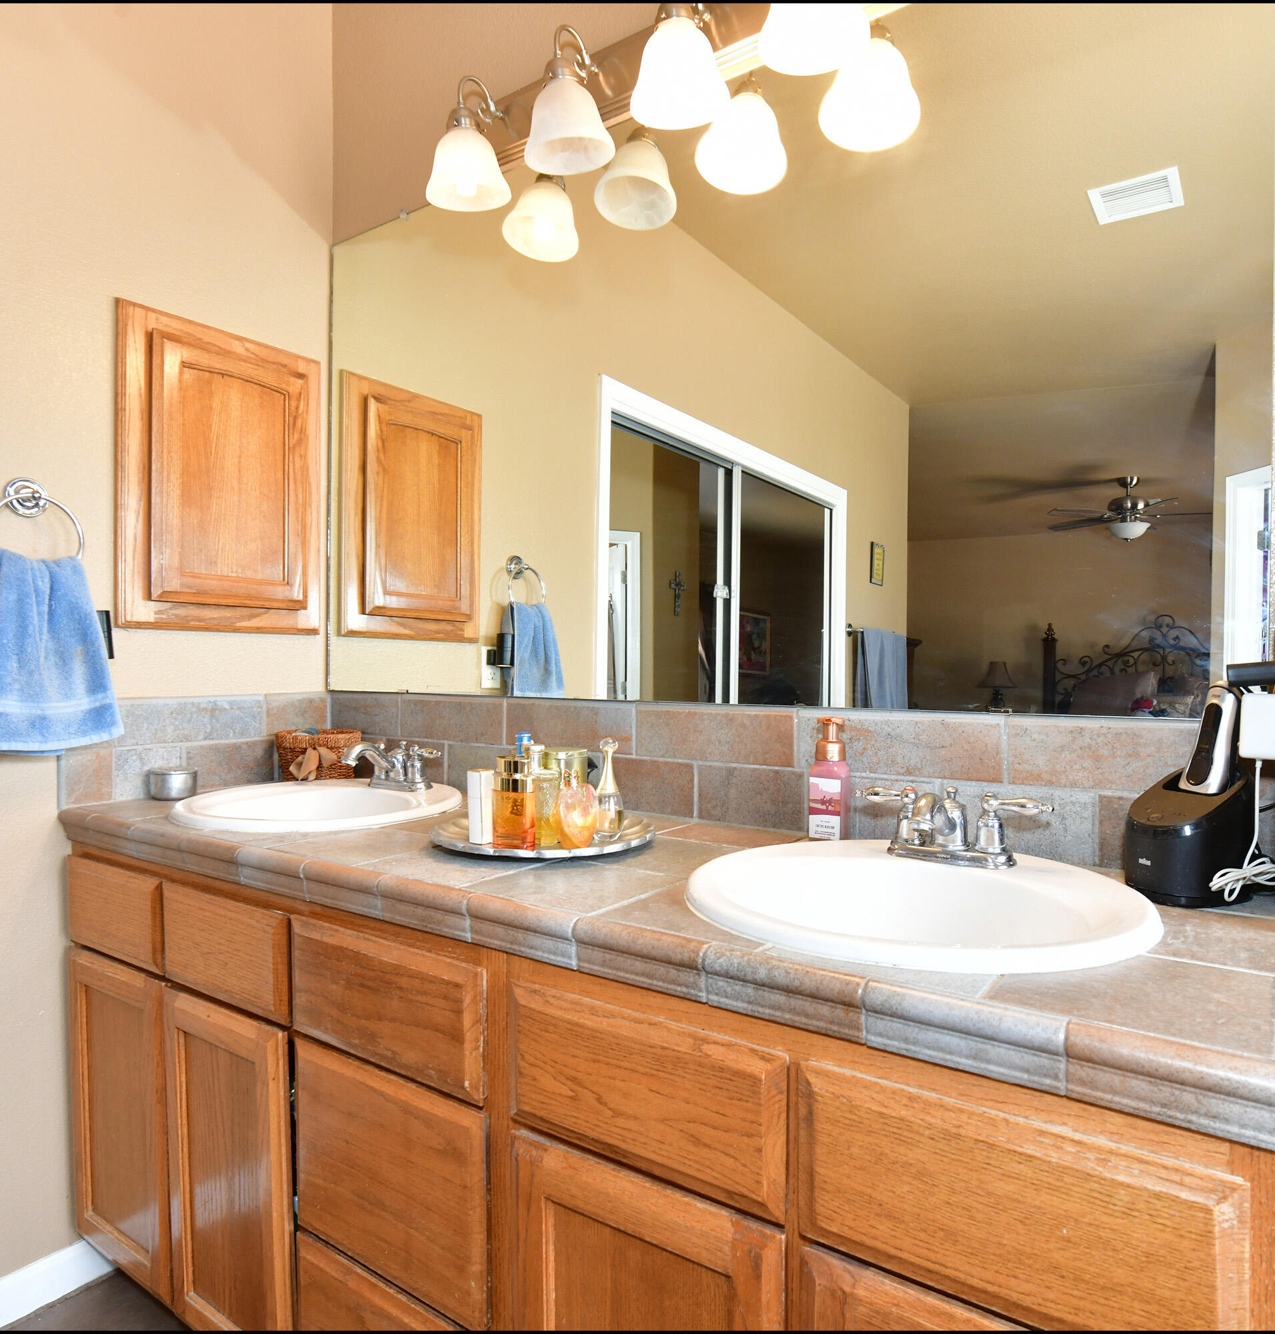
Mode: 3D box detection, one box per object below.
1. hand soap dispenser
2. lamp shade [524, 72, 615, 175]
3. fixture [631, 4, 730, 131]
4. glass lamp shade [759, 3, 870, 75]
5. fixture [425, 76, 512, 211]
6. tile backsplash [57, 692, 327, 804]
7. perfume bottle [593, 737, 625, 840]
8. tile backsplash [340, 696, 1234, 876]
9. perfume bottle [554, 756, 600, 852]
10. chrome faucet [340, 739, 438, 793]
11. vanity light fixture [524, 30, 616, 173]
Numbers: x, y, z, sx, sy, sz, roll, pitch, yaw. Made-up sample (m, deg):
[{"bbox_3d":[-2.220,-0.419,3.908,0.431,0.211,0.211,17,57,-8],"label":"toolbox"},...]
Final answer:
[{"bbox_3d":[0.287,0.166,1.313,0.056,0.183,0.050,0,0,35],"label":"hand soap dispenser"},{"bbox_3d":[-0.123,-0.938,1.526,0.158,0.131,0.158,0,0,0],"label":"lamp shade"},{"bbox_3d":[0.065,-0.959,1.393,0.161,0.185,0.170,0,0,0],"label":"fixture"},{"bbox_3d":[0.250,-0.942,1.254,0.158,0.138,0.157,0,0,0],"label":"glass lamp shade"},{"bbox_3d":[-0.310,-0.981,1.657,0.157,0.232,0.164,0,0,0],"label":"fixture"},{"bbox_3d":[-0.874,0.154,1.823,0.013,0.194,0.565,0,0,35],"label":"tile backsplash"},{"bbox_3d":[-0.042,0.174,1.280,0.044,0.146,0.044,0,0,0],"label":"perfume bottle"},{"bbox_3d":[0.015,0.162,1.568,1.786,0.194,0.018,0,0,35],"label":"tile backsplash"},{"bbox_3d":[-0.083,0.185,1.221,0.060,0.128,0.044,0,0,-23],"label":"perfume bottle"},{"bbox_3d":[-0.476,0.185,1.643,0.214,0.084,0.170,0,0,35],"label":"chrome faucet"},{"bbox_3d":[-0.114,-0.978,1.522,0.157,0.230,0.163,0,0,0],"label":"vanity light fixture"}]

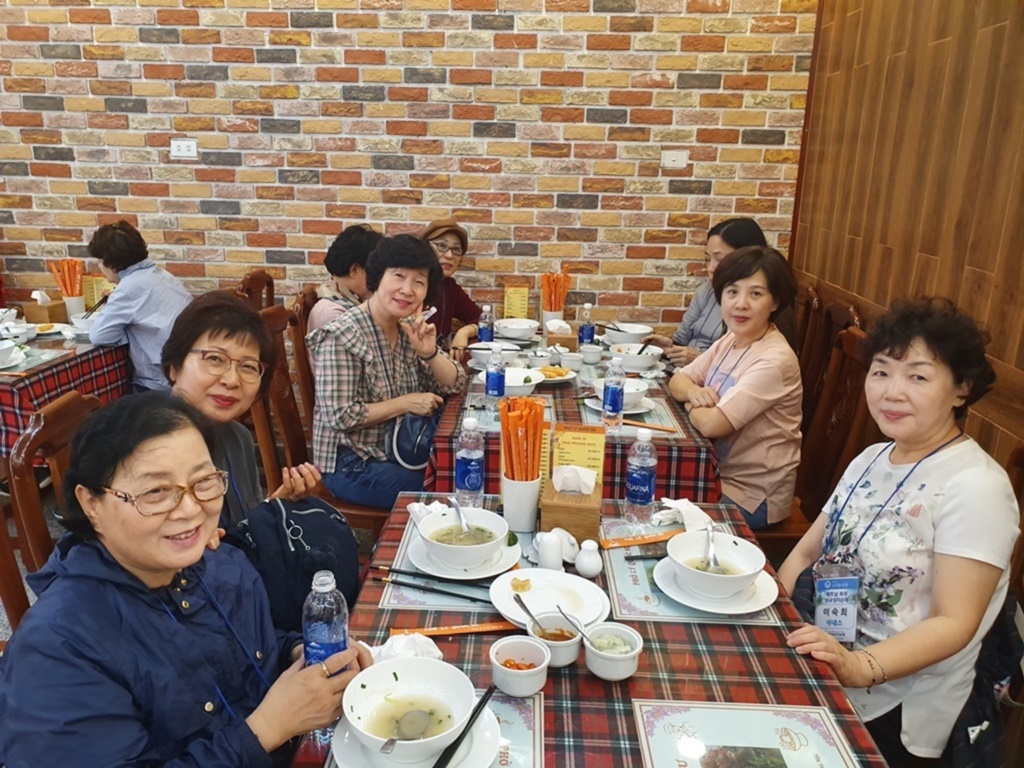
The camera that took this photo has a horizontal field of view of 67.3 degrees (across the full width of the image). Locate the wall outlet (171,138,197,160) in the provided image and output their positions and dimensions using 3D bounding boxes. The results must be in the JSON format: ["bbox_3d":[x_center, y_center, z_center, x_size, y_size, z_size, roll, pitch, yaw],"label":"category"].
[{"bbox_3d":[-1.500,-1.074,3.522,0.120,0.080,0.015,2,15,1],"label":"wall outlet"}]

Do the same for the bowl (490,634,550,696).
[{"bbox_3d":[0.013,0.434,1.180,0.092,0.048,0.092,1,16,0],"label":"bowl"}]

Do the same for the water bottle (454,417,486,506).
[{"bbox_3d":[-0.091,0.174,1.750,0.065,0.208,0.065,2,15,1],"label":"water bottle"}]

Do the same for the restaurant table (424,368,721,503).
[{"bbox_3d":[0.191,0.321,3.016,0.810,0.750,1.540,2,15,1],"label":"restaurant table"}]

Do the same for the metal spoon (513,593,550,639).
[{"bbox_3d":[0.043,0.394,1.256,0.125,0.016,0.026,49,36,17],"label":"metal spoon"}]

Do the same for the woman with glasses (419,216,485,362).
[{"bbox_3d":[-0.264,-0.058,3.341,0.600,1.280,0.480,10,18,27],"label":"woman with glasses"}]

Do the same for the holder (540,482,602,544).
[{"bbox_3d":[0.129,0.273,1.650,0.122,0.080,0.134,3,15,6],"label":"holder"}]

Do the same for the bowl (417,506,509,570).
[{"bbox_3d":[-0.095,0.314,1.520,0.176,0.069,0.176,1,16,0],"label":"bowl"}]

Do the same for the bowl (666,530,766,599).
[{"bbox_3d":[0.377,0.344,1.433,0.178,0.067,0.178,2,16,4],"label":"bowl"}]

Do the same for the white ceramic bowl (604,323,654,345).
[{"bbox_3d":[0.518,-0.217,3.409,0.210,0.063,0.210,2,16,2],"label":"white ceramic bowl"}]

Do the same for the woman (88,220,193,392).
[{"bbox_3d":[-1.653,-0.085,3.401,0.620,1.255,0.480,3,16,6],"label":"woman"}]

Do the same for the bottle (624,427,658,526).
[{"bbox_3d":[0.288,0.203,1.696,0.063,0.213,0.063,2,16,4],"label":"bottle"}]

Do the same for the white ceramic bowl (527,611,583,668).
[{"bbox_3d":[0.071,0.415,1.249,0.092,0.048,0.092,1,16,0],"label":"white ceramic bowl"}]

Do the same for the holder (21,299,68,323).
[{"bbox_3d":[-2.161,-0.333,3.559,0.123,0.083,0.123,4,16,8],"label":"holder"}]

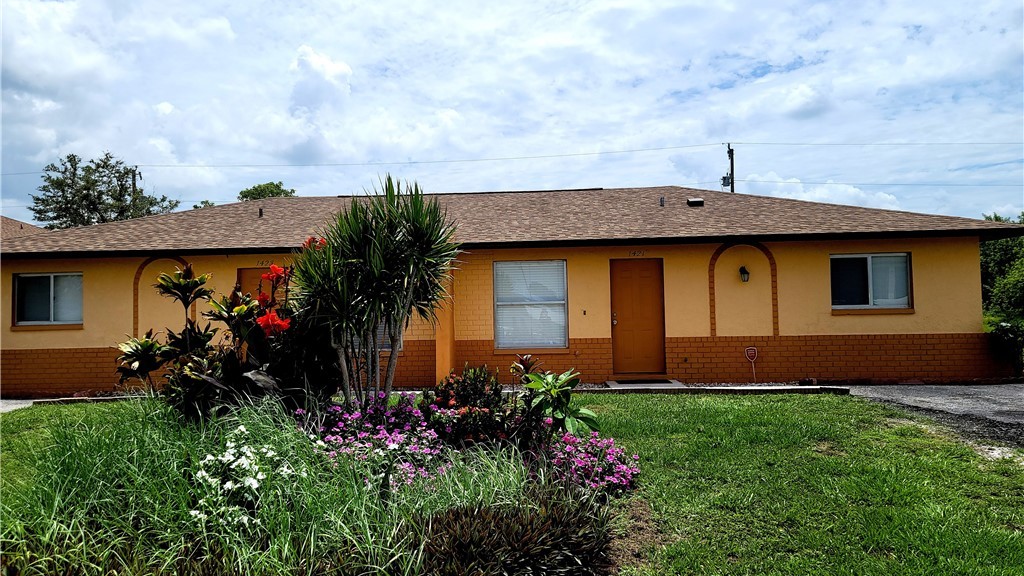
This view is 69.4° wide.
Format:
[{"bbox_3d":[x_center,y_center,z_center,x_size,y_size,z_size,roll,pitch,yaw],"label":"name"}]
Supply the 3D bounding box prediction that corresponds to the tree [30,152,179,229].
[{"bbox_3d":[-20.940,-1.712,38.000,7.300,10.000,6.800,-1,-2,0],"label":"tree"}]

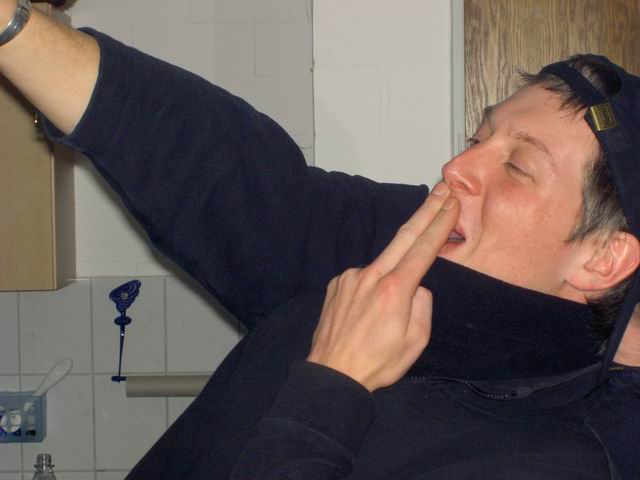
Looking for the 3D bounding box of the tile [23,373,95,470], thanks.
[{"bbox_3d":[-0.541,0.379,4.435,0.150,0.200,0.010,-1,3,0],"label":"tile"}]

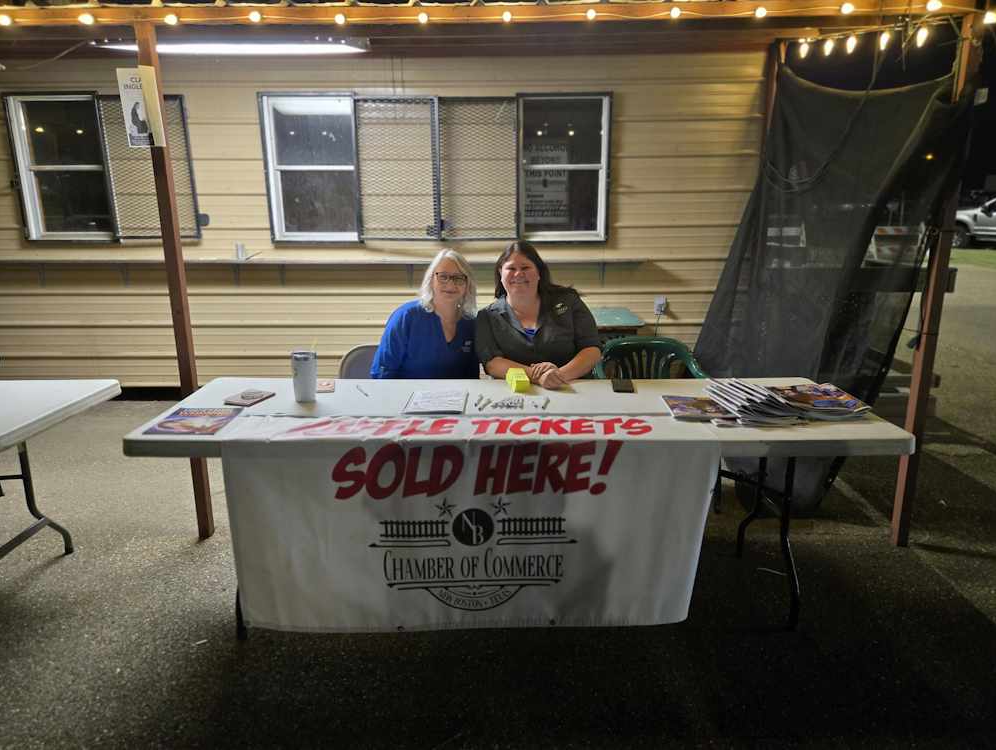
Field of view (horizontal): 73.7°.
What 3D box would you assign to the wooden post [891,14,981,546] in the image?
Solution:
[{"bbox_3d":[1.756,-0.282,2.683,0.055,2.117,0.055,-1,14,0],"label":"wooden post"}]

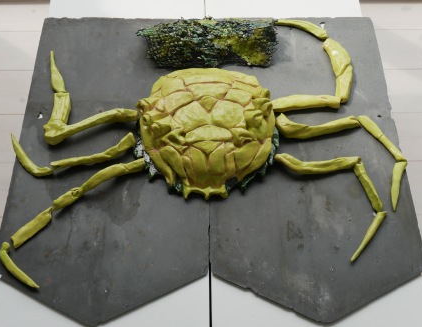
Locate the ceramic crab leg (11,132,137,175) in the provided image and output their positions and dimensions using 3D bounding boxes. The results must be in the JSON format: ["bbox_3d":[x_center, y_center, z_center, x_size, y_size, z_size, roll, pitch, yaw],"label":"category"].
[{"bbox_3d":[-0.207,-0.014,0.978,0.188,0.030,0.068,0,54,-1],"label":"ceramic crab leg"}]

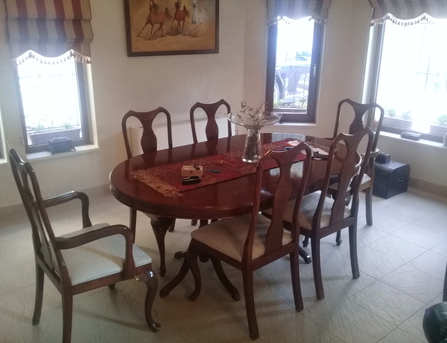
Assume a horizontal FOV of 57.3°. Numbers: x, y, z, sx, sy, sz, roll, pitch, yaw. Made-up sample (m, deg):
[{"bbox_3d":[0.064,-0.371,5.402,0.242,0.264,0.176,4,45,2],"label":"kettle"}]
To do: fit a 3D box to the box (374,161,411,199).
[{"bbox_3d":[1.652,0.048,4.266,0.360,0.310,0.380,-13,23,-35],"label":"box"}]

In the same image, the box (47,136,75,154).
[{"bbox_3d":[-1.485,-0.239,3.715,0.170,0.124,0.120,-13,23,-34],"label":"box"}]

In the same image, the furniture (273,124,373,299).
[{"bbox_3d":[0.597,0.203,2.652,0.510,1.037,0.550,-14,23,-36],"label":"furniture"}]

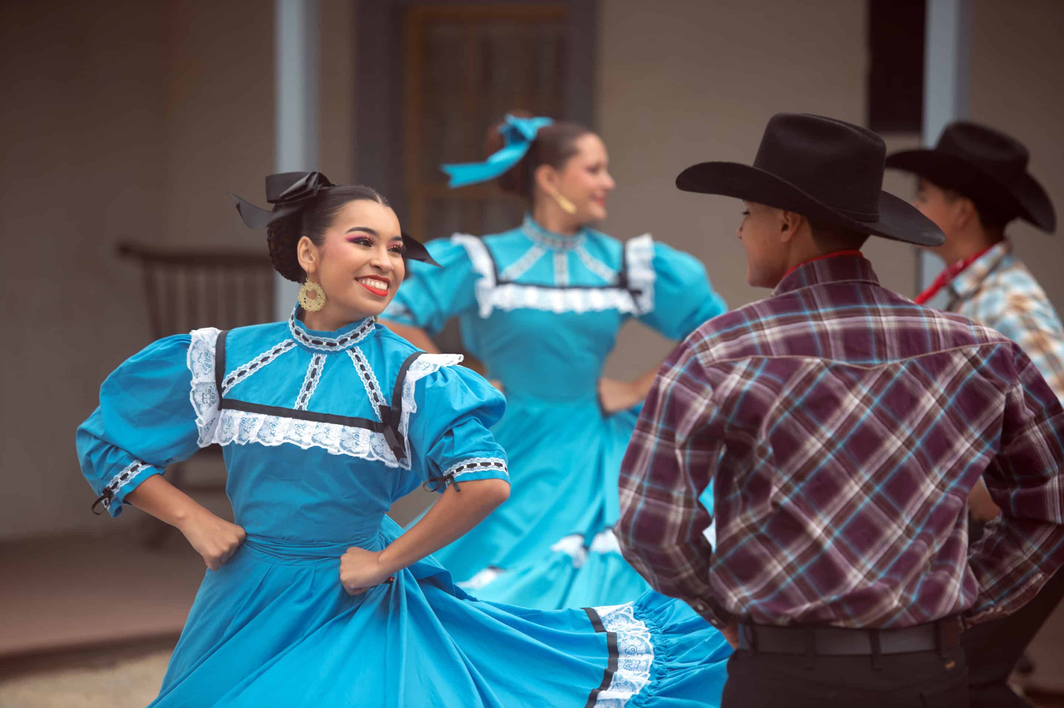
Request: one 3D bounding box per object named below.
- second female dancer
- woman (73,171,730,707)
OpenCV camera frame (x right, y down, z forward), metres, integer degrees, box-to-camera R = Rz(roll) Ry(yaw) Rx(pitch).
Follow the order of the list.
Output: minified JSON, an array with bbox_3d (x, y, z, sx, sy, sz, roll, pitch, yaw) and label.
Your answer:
[{"bbox_3d":[0.067,0.285,10.800,1.030,1.670,0.820,0,4,-3],"label":"second female dancer"},{"bbox_3d":[-0.239,0.490,8.000,1.200,1.620,0.850,1,4,13],"label":"woman"}]

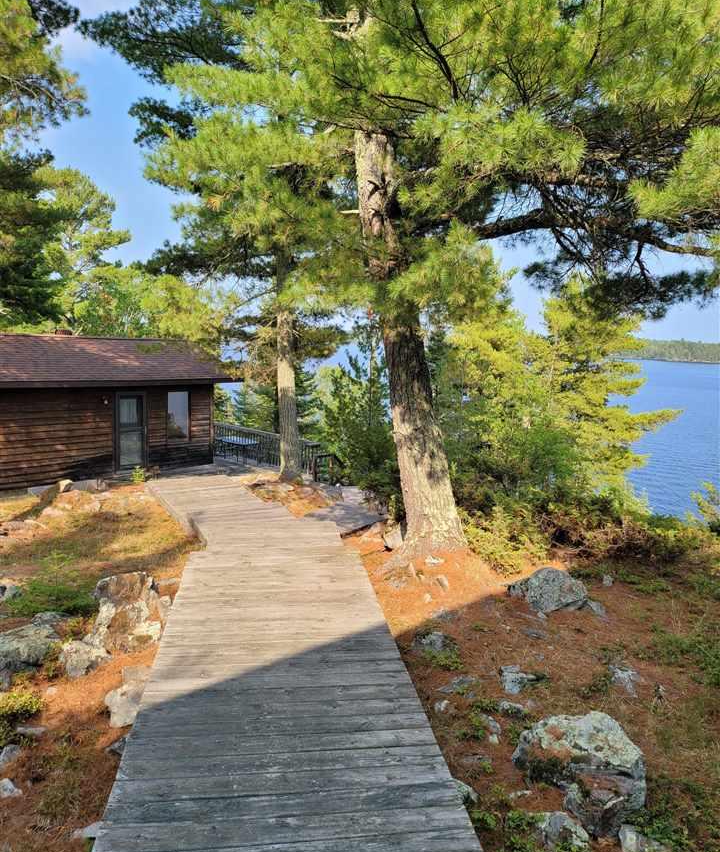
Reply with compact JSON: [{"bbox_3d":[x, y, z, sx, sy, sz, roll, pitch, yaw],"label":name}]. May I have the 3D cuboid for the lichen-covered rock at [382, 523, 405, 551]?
[{"bbox_3d":[0.330,1.057,6.900,0.230,0.230,0.240,2,7,3],"label":"lichen-covered rock"}]

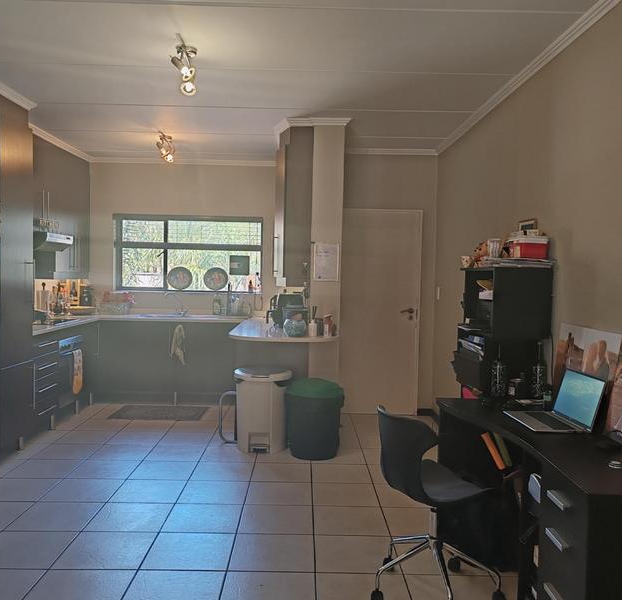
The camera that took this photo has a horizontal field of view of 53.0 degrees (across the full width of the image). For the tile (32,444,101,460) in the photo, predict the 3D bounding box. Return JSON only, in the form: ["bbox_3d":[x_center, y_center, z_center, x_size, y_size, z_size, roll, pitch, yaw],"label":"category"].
[{"bbox_3d":[-1.866,1.167,4.790,0.410,0.010,0.410,1,3,-1],"label":"tile"}]

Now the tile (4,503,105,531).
[{"bbox_3d":[-1.398,1.204,3.460,0.400,0.010,0.400,1,3,-1],"label":"tile"}]

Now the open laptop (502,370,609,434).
[{"bbox_3d":[1.042,0.421,2.693,0.280,0.210,0.372,1,3,-2],"label":"open laptop"}]

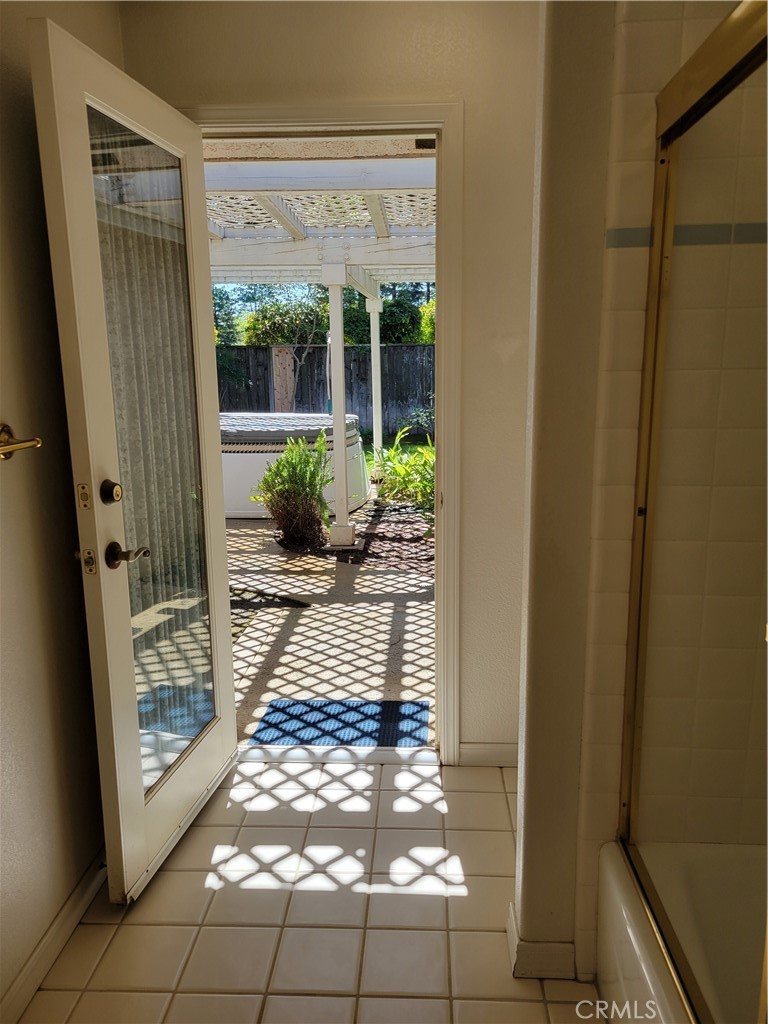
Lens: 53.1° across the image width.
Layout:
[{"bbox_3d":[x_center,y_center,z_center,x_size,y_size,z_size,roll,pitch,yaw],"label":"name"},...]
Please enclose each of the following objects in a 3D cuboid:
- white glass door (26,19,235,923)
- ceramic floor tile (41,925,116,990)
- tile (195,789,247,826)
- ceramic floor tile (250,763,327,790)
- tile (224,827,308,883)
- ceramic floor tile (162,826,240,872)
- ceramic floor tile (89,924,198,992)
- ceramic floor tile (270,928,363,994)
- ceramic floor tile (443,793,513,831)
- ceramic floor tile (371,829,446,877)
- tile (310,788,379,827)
[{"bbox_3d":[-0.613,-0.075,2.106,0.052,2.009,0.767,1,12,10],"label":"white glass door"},{"bbox_3d":[-0.710,1.045,1.810,0.103,0.010,0.199,0,11,3],"label":"ceramic floor tile"},{"bbox_3d":[-0.523,0.920,2.393,0.198,0.010,0.198,0,12,3],"label":"tile"},{"bbox_3d":[-0.312,0.883,2.559,0.198,0.010,0.155,0,12,3],"label":"ceramic floor tile"},{"bbox_3d":[-0.331,0.960,2.185,0.198,0.010,0.198,0,12,3],"label":"tile"},{"bbox_3d":[-0.535,0.967,2.209,0.199,0.010,0.199,0,11,3],"label":"ceramic floor tile"},{"bbox_3d":[-0.554,1.042,1.800,0.198,0.010,0.198,0,12,3],"label":"ceramic floor tile"},{"bbox_3d":[-0.152,1.041,1.781,0.199,0.010,0.199,0,11,3],"label":"ceramic floor tile"},{"bbox_3d":[0.285,0.924,2.369,0.199,0.010,0.199,0,11,3],"label":"ceramic floor tile"},{"bbox_3d":[0.072,0.964,2.176,0.199,0.010,0.199,0,11,3],"label":"ceramic floor tile"},{"bbox_3d":[-0.119,0.919,2.372,0.198,0.010,0.198,0,12,3],"label":"tile"}]

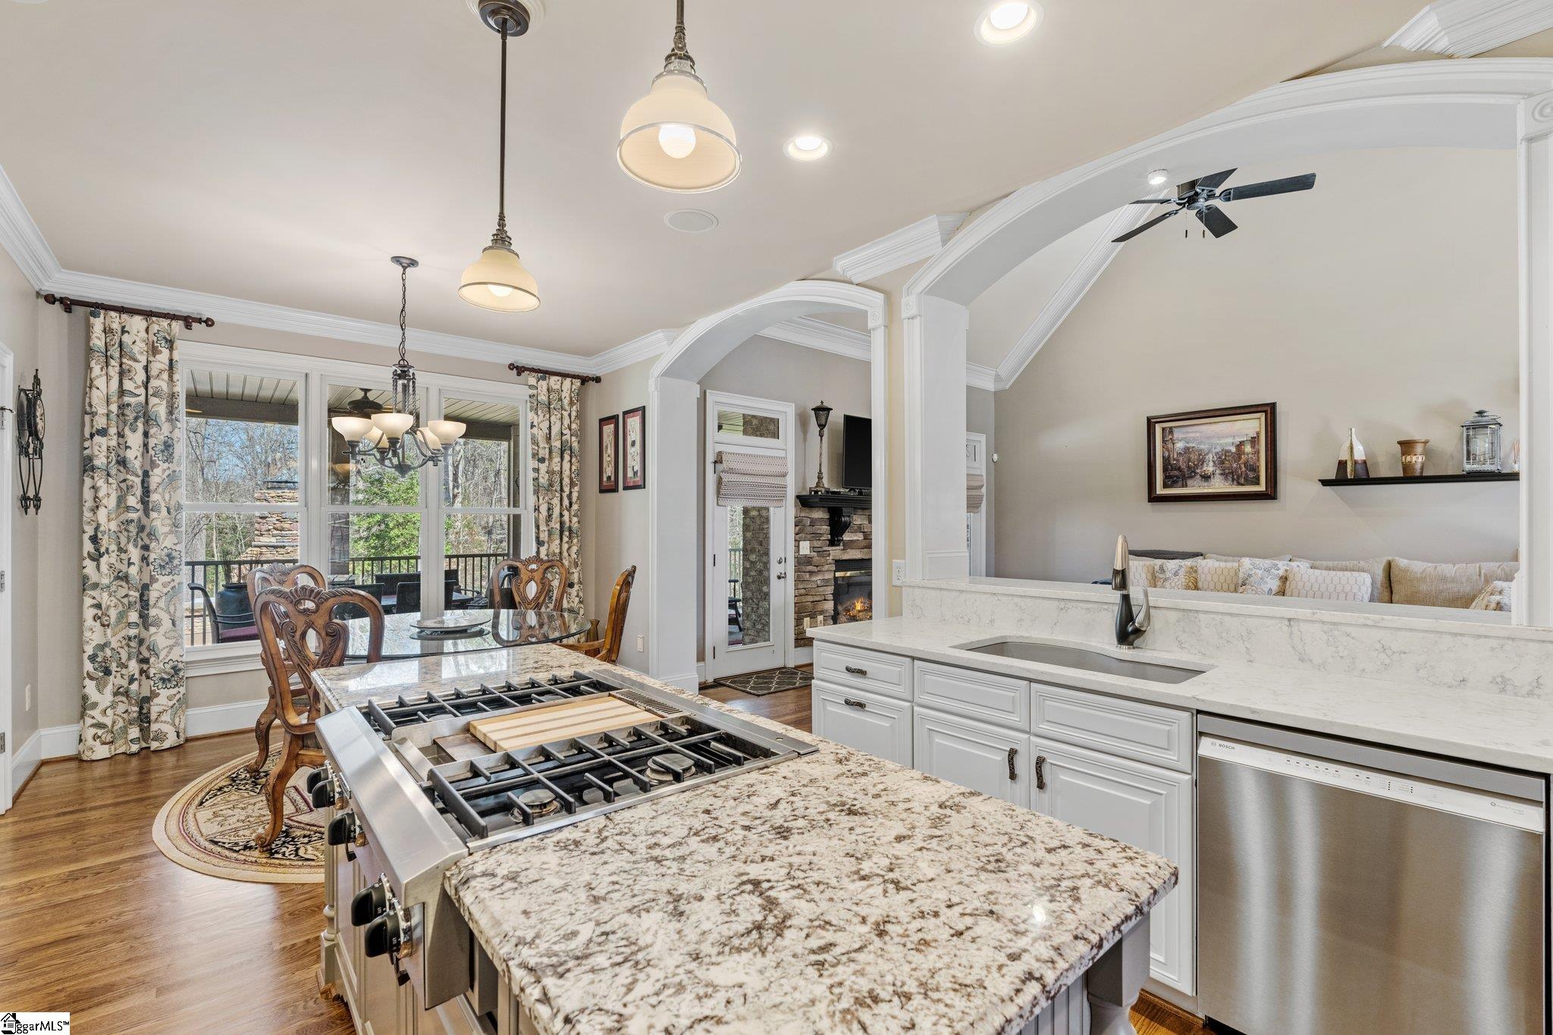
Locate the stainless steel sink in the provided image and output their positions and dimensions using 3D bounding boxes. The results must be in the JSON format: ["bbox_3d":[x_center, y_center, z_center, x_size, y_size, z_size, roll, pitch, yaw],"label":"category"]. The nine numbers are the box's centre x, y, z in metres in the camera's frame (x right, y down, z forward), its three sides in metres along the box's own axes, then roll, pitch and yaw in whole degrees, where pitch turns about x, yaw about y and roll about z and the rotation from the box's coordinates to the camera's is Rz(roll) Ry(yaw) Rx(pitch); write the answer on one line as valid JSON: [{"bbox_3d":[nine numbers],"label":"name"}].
[{"bbox_3d":[1.001,0.597,2.315,0.425,0.225,0.770,0,-1,-40],"label":"stainless steel sink"}]

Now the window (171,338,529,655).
[{"bbox_3d":[-2.862,-0.109,4.931,2.260,1.950,0.120,0,-1,-40],"label":"window"}]

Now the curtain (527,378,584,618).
[{"bbox_3d":[-1.791,0.123,5.675,0.510,2.540,0.120,0,-1,-40],"label":"curtain"}]

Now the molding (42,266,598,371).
[{"bbox_3d":[-2.798,-1.296,4.868,3.325,0.130,0.105,0,-1,-40],"label":"molding"}]

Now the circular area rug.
[{"bbox_3d":[-1.758,1.377,3.873,2.600,0.012,2.600,0,0,0],"label":"circular area rug"}]

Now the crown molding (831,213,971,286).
[{"bbox_3d":[0.554,-1.302,3.400,0.100,0.133,0.825,0,-1,-40],"label":"crown molding"}]

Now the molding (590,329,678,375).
[{"bbox_3d":[-1.167,-1.288,5.437,0.100,0.133,1.300,0,-1,-40],"label":"molding"}]

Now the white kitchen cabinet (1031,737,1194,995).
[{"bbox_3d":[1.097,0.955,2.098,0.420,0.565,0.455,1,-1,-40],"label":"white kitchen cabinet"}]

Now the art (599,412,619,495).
[{"bbox_3d":[-1.417,-0.526,5.788,0.030,0.640,0.365,0,-1,-40],"label":"art"}]

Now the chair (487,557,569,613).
[{"bbox_3d":[-1.790,0.840,4.723,0.540,1.100,0.610,0,-1,6],"label":"chair"}]

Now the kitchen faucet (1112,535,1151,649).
[{"bbox_3d":[1.222,0.266,2.391,0.130,0.390,0.220,0,-1,35],"label":"kitchen faucet"}]

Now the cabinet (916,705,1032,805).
[{"bbox_3d":[0.858,0.981,2.493,0.580,0.598,0.448,0,-1,-40],"label":"cabinet"}]

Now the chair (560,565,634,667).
[{"bbox_3d":[-1.131,0.826,3.912,0.640,1.090,0.610,0,-1,-13],"label":"chair"}]

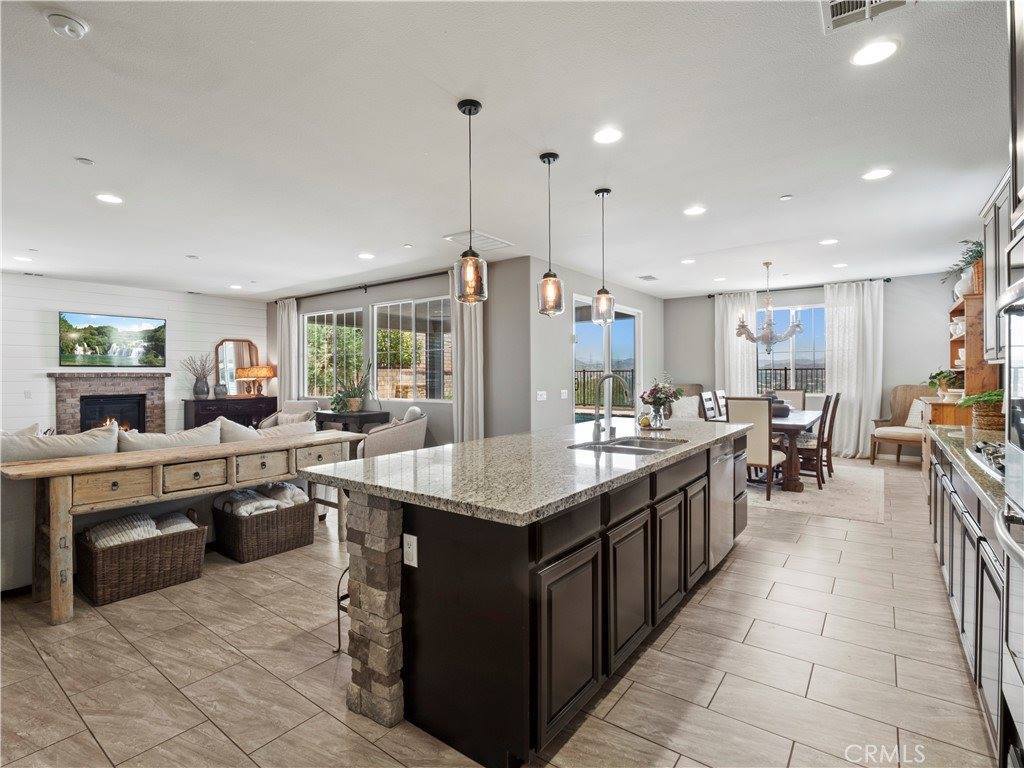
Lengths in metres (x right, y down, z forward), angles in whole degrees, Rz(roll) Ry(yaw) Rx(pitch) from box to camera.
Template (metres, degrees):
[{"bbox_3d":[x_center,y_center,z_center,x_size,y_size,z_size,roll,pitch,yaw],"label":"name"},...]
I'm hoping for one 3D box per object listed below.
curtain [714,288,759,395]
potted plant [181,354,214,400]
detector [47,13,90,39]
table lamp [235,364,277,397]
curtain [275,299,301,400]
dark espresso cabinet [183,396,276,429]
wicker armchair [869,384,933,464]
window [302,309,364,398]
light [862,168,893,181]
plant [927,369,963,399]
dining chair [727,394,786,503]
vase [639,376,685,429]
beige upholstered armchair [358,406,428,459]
[{"bbox_3d":[4.053,-0.219,8.626,0.740,2.770,0.140,1,1,37],"label":"curtain"},{"bbox_3d":[-6.388,-0.132,9.613,0.520,0.934,0.620,0,0,38],"label":"potted plant"},{"bbox_3d":[-1.859,-1.503,1.982,0.135,0.045,0.135,0,1,36],"label":"detector"},{"bbox_3d":[-4.876,-0.047,9.111,0.480,0.600,0.500,1,1,37],"label":"table lamp"},{"bbox_3d":[-4.911,-0.280,10.424,0.847,3.000,0.160,0,0,38],"label":"curtain"},{"bbox_3d":[-5.980,0.780,10.161,0.500,0.920,1.642,0,0,38],"label":"dark espresso cabinet"},{"bbox_3d":[5.804,0.624,6.883,0.720,1.180,0.700,-1,1,-22],"label":"wicker armchair"},{"bbox_3d":[-3.732,-0.627,9.733,2.100,1.760,0.120,0,0,38],"label":"window"},{"bbox_3d":[2.748,-1.572,3.568,0.190,0.025,0.190,0,1,36],"label":"light"},{"bbox_3d":[4.956,0.006,5.423,0.360,0.360,0.380,0,1,36],"label":"plant"},{"bbox_3d":[2.723,0.694,5.363,0.530,1.080,0.630,1,1,37],"label":"dining chair"},{"bbox_3d":[1.248,0.150,3.950,0.370,0.434,0.350,0,0,38],"label":"vase"},{"bbox_3d":[-1.833,0.840,7.200,0.820,0.800,0.800,0,0,-26],"label":"beige upholstered armchair"}]

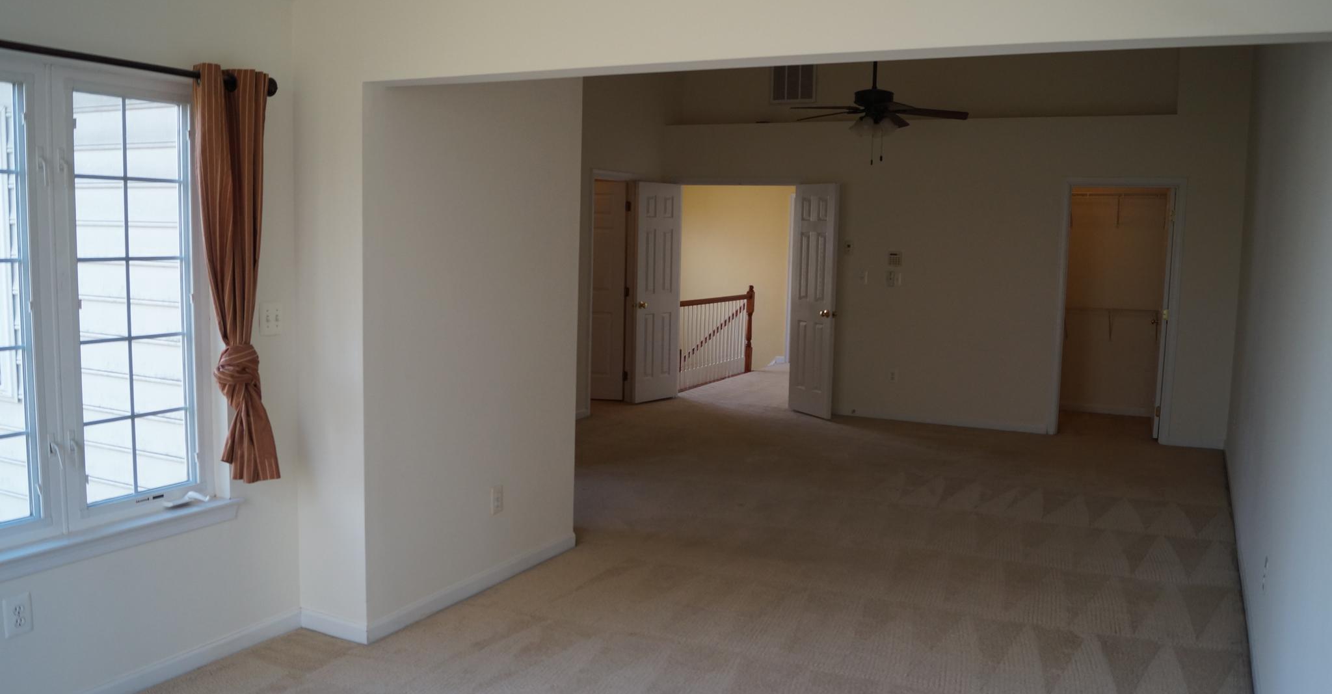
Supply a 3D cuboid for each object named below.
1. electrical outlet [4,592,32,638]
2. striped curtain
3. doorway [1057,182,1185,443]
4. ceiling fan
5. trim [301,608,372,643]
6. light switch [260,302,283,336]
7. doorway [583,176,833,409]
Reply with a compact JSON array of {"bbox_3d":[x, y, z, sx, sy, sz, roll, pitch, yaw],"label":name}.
[{"bbox_3d":[-1.913,0.792,2.947,0.012,0.116,0.073,5,7,28],"label":"electrical outlet"},{"bbox_3d":[-1.472,-0.226,3.433,0.130,1.410,0.255,5,7,28],"label":"striped curtain"},{"bbox_3d":[3.687,-0.273,8.185,0.820,2.070,0.130,4,7,24],"label":"doorway"},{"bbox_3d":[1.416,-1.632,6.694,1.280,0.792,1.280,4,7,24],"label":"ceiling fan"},{"bbox_3d":[-1.273,1.068,3.829,0.349,0.084,0.016,5,7,26],"label":"trim"},{"bbox_3d":[-1.447,-0.102,3.670,0.012,0.118,0.116,5,7,28],"label":"light switch"},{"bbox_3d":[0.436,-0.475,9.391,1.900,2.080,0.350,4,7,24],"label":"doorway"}]

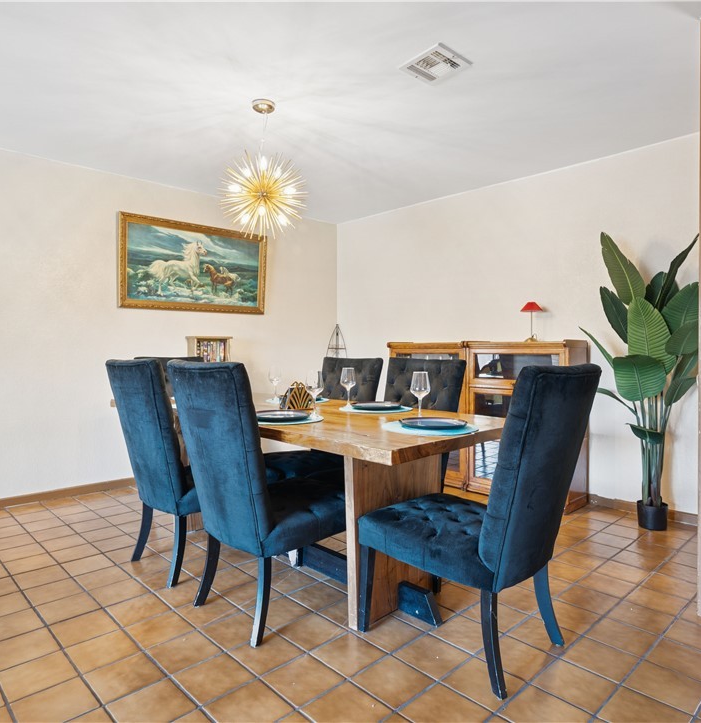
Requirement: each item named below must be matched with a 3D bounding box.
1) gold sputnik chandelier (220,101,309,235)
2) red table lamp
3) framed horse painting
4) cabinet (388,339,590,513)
[{"bbox_3d":[-0.477,-1.058,2.832,0.478,0.727,0.478,0,1,0],"label":"gold sputnik chandelier"},{"bbox_3d":[1.333,-0.292,3.753,0.161,0.303,0.161,-1,1,-44],"label":"red table lamp"},{"bbox_3d":[-1.293,-0.811,4.458,1.374,0.748,0.052,-1,1,-44],"label":"framed horse painting"},{"bbox_3d":[1.005,0.421,4.078,0.375,1.147,1.601,-1,1,-44],"label":"cabinet"}]

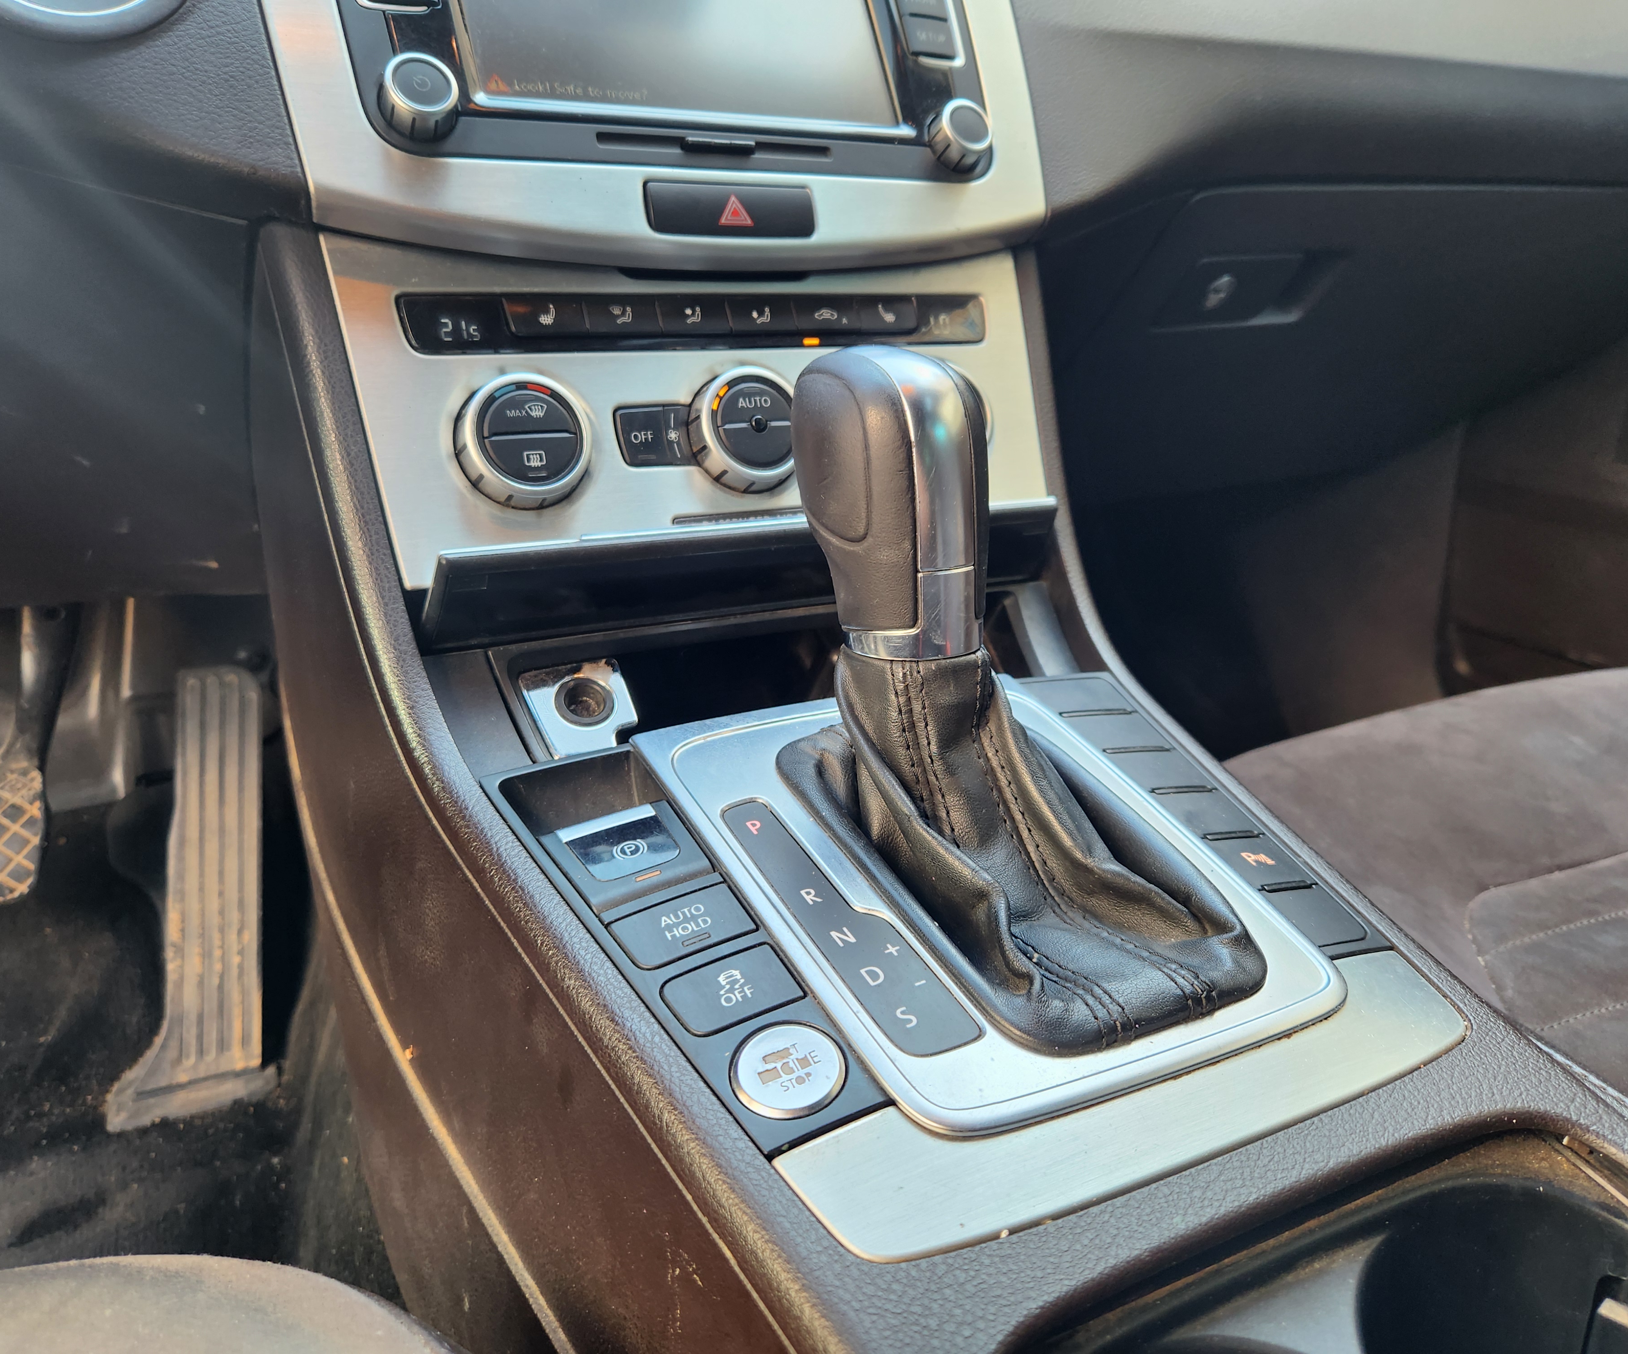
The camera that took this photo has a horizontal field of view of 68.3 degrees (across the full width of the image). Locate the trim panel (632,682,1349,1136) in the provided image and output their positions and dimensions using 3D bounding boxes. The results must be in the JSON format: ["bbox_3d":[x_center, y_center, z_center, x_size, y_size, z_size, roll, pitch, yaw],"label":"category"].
[{"bbox_3d":[0.044,0.052,0.320,0.139,0.015,0.157,-9,33,-26],"label":"trim panel"}]

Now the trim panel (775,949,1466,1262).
[{"bbox_3d":[0.079,0.091,0.261,0.172,0.012,0.036,-9,33,-26],"label":"trim panel"}]

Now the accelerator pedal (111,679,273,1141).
[{"bbox_3d":[-0.342,0.115,0.681,0.078,0.240,0.045,2,-16,-24],"label":"accelerator pedal"}]

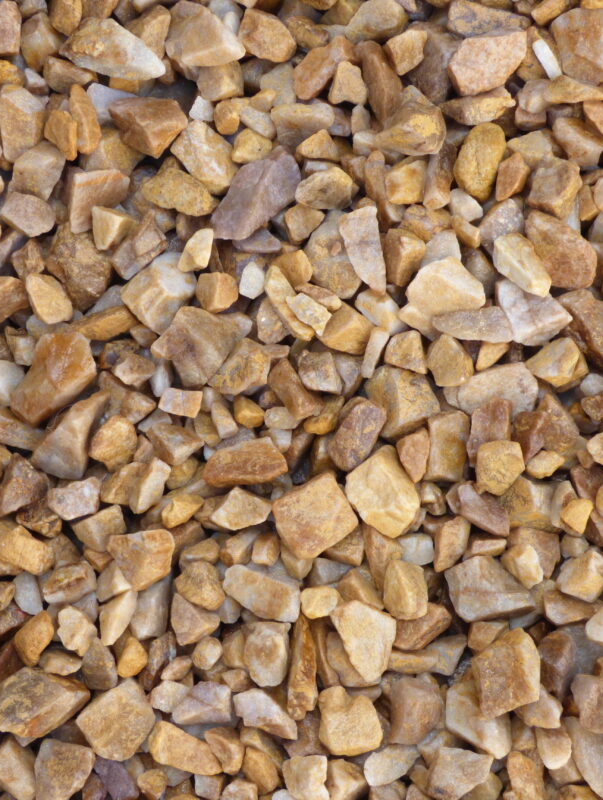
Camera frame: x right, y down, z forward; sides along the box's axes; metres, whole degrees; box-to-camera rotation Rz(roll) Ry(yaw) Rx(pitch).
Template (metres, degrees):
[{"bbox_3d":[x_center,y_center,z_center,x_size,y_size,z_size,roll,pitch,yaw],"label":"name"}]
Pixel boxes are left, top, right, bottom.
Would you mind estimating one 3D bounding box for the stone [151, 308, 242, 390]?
[{"bbox_3d":[-0.038,-0.021,0.604,0.024,0.018,0.032,33,82,5],"label":"stone"}]

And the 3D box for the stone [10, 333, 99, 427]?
[{"bbox_3d":[-0.105,-0.011,0.702,0.043,0.021,0.026,-43,83,-7],"label":"stone"}]

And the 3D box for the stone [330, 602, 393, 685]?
[{"bbox_3d":[0.030,0.101,0.719,0.022,0.017,0.033,-25,75,-7],"label":"stone"}]

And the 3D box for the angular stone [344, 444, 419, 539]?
[{"bbox_3d":[0.035,0.038,0.693,0.027,0.021,0.034,-31,81,-5],"label":"angular stone"}]

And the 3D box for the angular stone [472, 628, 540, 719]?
[{"bbox_3d":[0.087,0.115,0.715,0.033,0.021,0.030,-18,74,-5],"label":"angular stone"}]

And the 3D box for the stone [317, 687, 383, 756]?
[{"bbox_3d":[0.018,0.129,0.677,0.023,0.019,0.027,-26,81,-4],"label":"stone"}]

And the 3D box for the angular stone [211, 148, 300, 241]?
[{"bbox_3d":[-0.018,-0.074,0.613,0.020,0.013,0.042,41,83,6],"label":"angular stone"}]

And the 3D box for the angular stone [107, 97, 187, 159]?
[{"bbox_3d":[-0.066,-0.120,0.721,0.033,0.021,0.026,31,81,5],"label":"angular stone"}]

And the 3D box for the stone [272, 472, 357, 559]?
[{"bbox_3d":[0.006,0.048,0.692,0.031,0.021,0.027,-30,81,-5],"label":"stone"}]

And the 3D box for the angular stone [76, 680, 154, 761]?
[{"bbox_3d":[-0.076,0.136,0.709,0.029,0.021,0.027,-30,75,-9],"label":"angular stone"}]

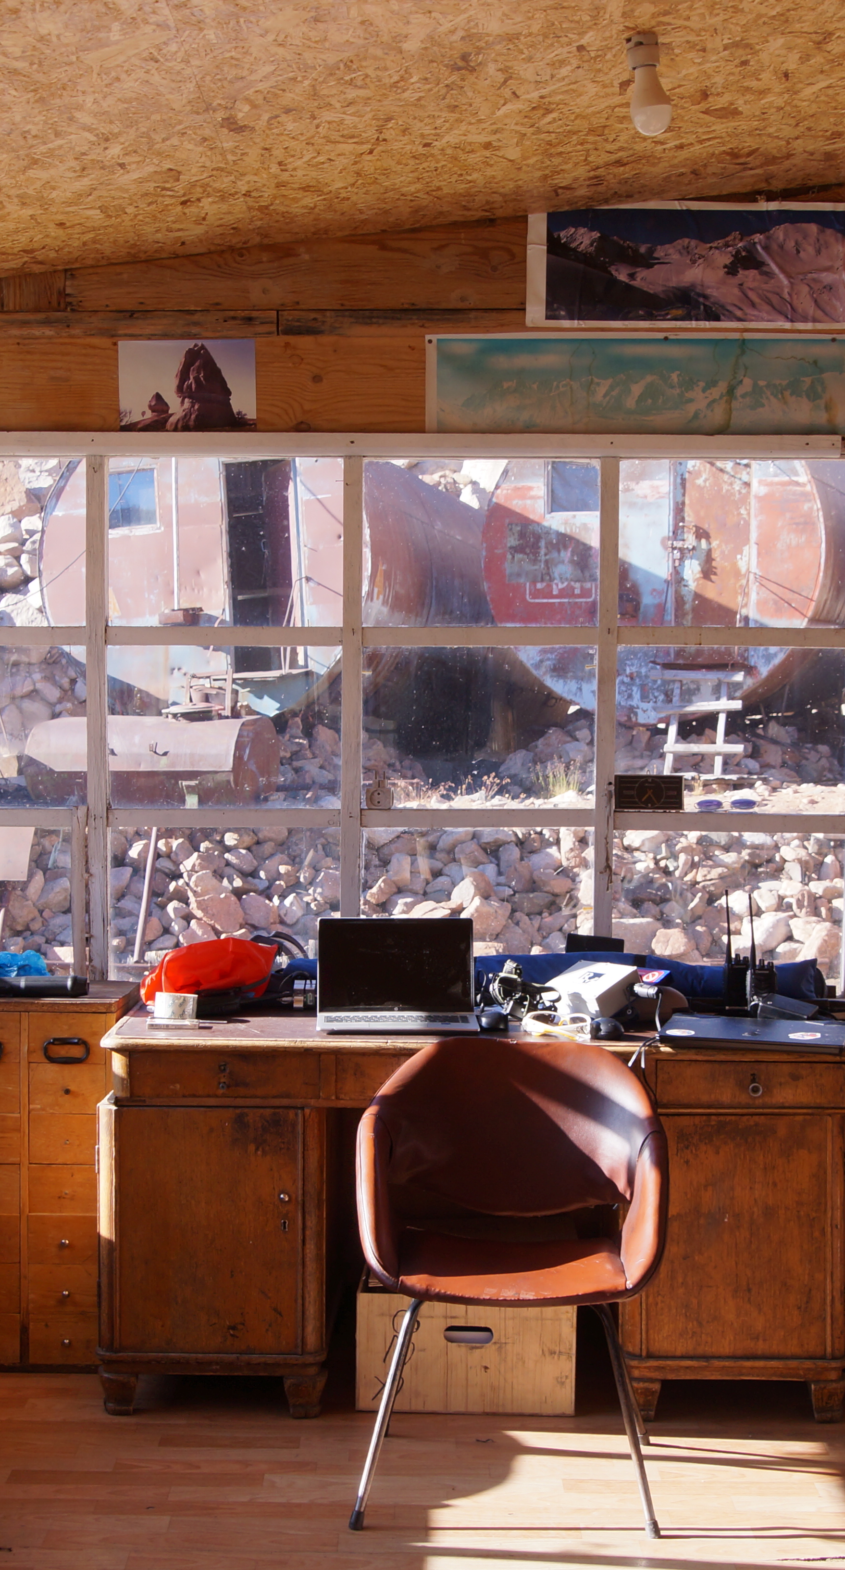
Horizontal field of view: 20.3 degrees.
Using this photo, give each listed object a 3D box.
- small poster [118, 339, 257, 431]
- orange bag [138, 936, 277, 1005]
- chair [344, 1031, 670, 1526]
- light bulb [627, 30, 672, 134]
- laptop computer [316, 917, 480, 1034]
[{"bbox_3d":[-0.543,-0.922,5.459,0.318,0.209,0.010,0,3,0],"label":"small poster"},{"bbox_3d":[-0.479,0.412,5.282,0.310,0.144,0.200,0,3,0],"label":"orange bag"},{"bbox_3d":[0.161,0.909,4.391,0.570,0.794,0.590,0,3,4],"label":"chair"},{"bbox_3d":[0.371,-1.155,3.893,0.071,0.174,0.071,-5,3,1],"label":"light bulb"},{"bbox_3d":[-0.044,0.405,5.069,0.343,0.205,0.330,0,3,1],"label":"laptop computer"}]

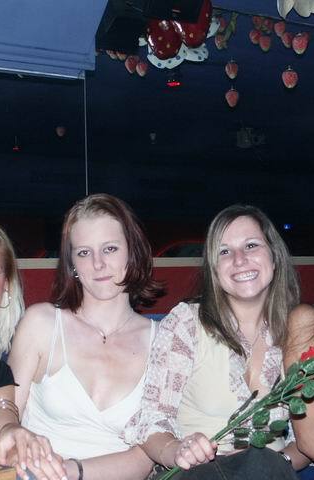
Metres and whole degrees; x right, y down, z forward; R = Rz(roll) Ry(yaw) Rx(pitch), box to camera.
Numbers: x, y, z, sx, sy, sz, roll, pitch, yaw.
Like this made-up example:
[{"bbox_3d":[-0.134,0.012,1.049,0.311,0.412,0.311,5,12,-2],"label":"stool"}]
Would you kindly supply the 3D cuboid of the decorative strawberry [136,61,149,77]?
[{"bbox_3d":[-0.048,-0.560,2.420,0.043,0.055,0.043,-1,-3,0],"label":"decorative strawberry"}]

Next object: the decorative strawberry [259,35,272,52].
[{"bbox_3d":[0.389,-0.702,2.650,0.042,0.058,0.042,-2,-3,9],"label":"decorative strawberry"}]

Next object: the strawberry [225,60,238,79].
[{"bbox_3d":[0.264,-0.598,2.600,0.045,0.066,0.045,-2,-3,6],"label":"strawberry"}]

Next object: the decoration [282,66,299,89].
[{"bbox_3d":[0.407,-0.494,2.250,0.050,0.067,0.050,-2,-3,11],"label":"decoration"}]

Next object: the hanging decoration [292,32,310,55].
[{"bbox_3d":[0.404,-0.553,2.080,0.046,0.059,0.046,-1,-3,0],"label":"hanging decoration"}]

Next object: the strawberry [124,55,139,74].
[{"bbox_3d":[-0.081,-0.556,2.350,0.043,0.055,0.043,-1,-3,0],"label":"strawberry"}]

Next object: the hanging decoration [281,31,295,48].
[{"bbox_3d":[0.471,-0.716,2.650,0.043,0.059,0.043,-2,-3,11],"label":"hanging decoration"}]

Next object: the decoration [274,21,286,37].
[{"bbox_3d":[0.453,-0.774,2.720,0.042,0.058,0.042,-2,-3,10],"label":"decoration"}]

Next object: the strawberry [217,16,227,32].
[{"bbox_3d":[0.229,-0.758,2.600,0.043,0.055,0.043,-1,-3,0],"label":"strawberry"}]

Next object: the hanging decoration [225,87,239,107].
[{"bbox_3d":[0.260,-0.492,2.550,0.046,0.071,0.046,-2,-3,6],"label":"hanging decoration"}]

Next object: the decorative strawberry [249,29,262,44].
[{"bbox_3d":[0.340,-0.700,2.550,0.043,0.055,0.043,-1,-3,0],"label":"decorative strawberry"}]

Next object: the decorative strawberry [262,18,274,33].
[{"bbox_3d":[0.389,-0.752,2.600,0.043,0.055,0.043,-1,-3,0],"label":"decorative strawberry"}]

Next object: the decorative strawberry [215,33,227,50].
[{"bbox_3d":[0.222,-0.683,2.550,0.043,0.055,0.043,-1,-3,0],"label":"decorative strawberry"}]

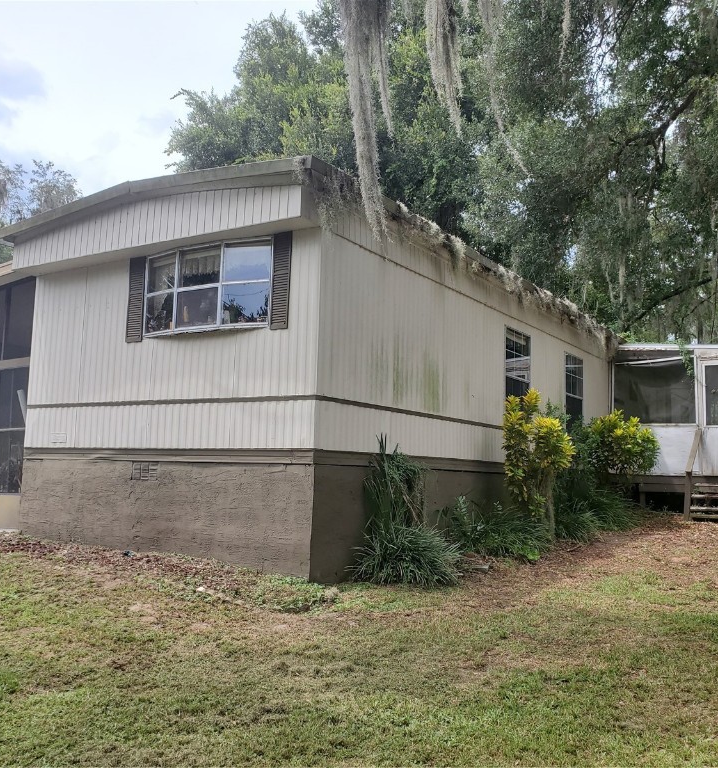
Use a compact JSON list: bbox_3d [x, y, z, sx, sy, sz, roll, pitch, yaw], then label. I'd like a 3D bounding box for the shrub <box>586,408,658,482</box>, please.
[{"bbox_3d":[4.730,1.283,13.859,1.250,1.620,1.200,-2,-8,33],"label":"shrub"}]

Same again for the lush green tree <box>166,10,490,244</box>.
[{"bbox_3d":[-1.186,-3.888,21.565,8.800,14.270,8.500,2,-6,0],"label":"lush green tree"}]

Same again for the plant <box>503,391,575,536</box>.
[{"bbox_3d":[2.578,1.118,10.983,0.900,2.030,0.880,-2,-8,33],"label":"plant"}]

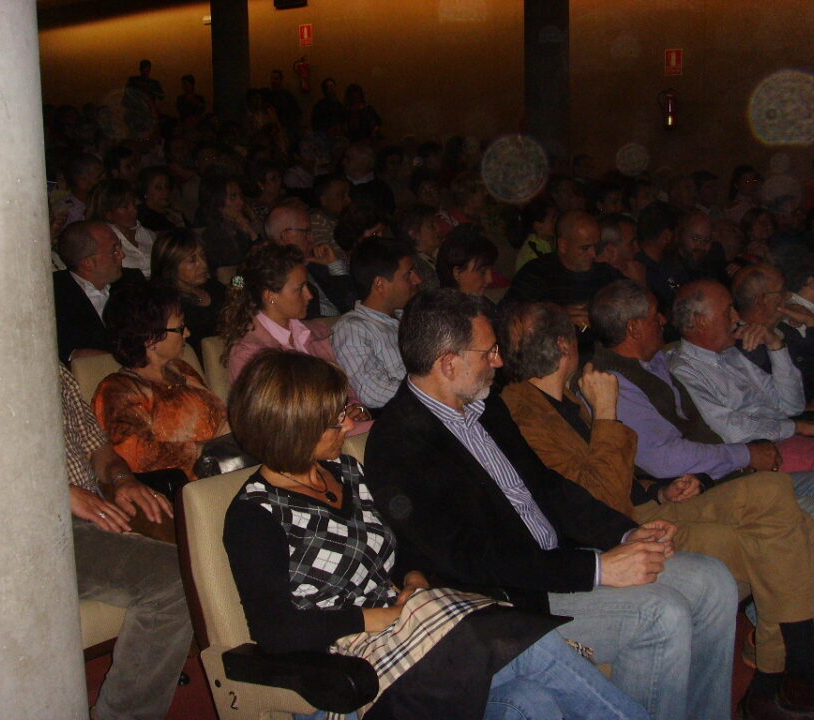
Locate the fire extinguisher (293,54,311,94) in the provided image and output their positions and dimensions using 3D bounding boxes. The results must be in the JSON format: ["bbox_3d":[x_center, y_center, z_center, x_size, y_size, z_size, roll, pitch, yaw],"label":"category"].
[{"bbox_3d":[-1.423,-3.900,14.800,0.210,0.510,0.180,4,10,30],"label":"fire extinguisher"}]

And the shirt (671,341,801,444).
[{"bbox_3d":[1.069,0.125,3.520,0.410,0.450,0.470,5,10,33],"label":"shirt"}]

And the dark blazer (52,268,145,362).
[{"bbox_3d":[-1.077,-0.073,3.680,0.390,0.560,0.490,5,10,33],"label":"dark blazer"}]

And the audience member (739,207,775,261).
[{"bbox_3d":[2.947,-0.580,8.597,0.720,1.250,0.480,5,10,33],"label":"audience member"}]

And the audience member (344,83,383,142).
[{"bbox_3d":[-0.575,-2.679,13.820,0.480,1.640,0.320,-7,10,-37],"label":"audience member"}]

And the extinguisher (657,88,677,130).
[{"bbox_3d":[3.022,-2.895,12.500,0.210,0.490,0.180,4,10,30],"label":"extinguisher"}]

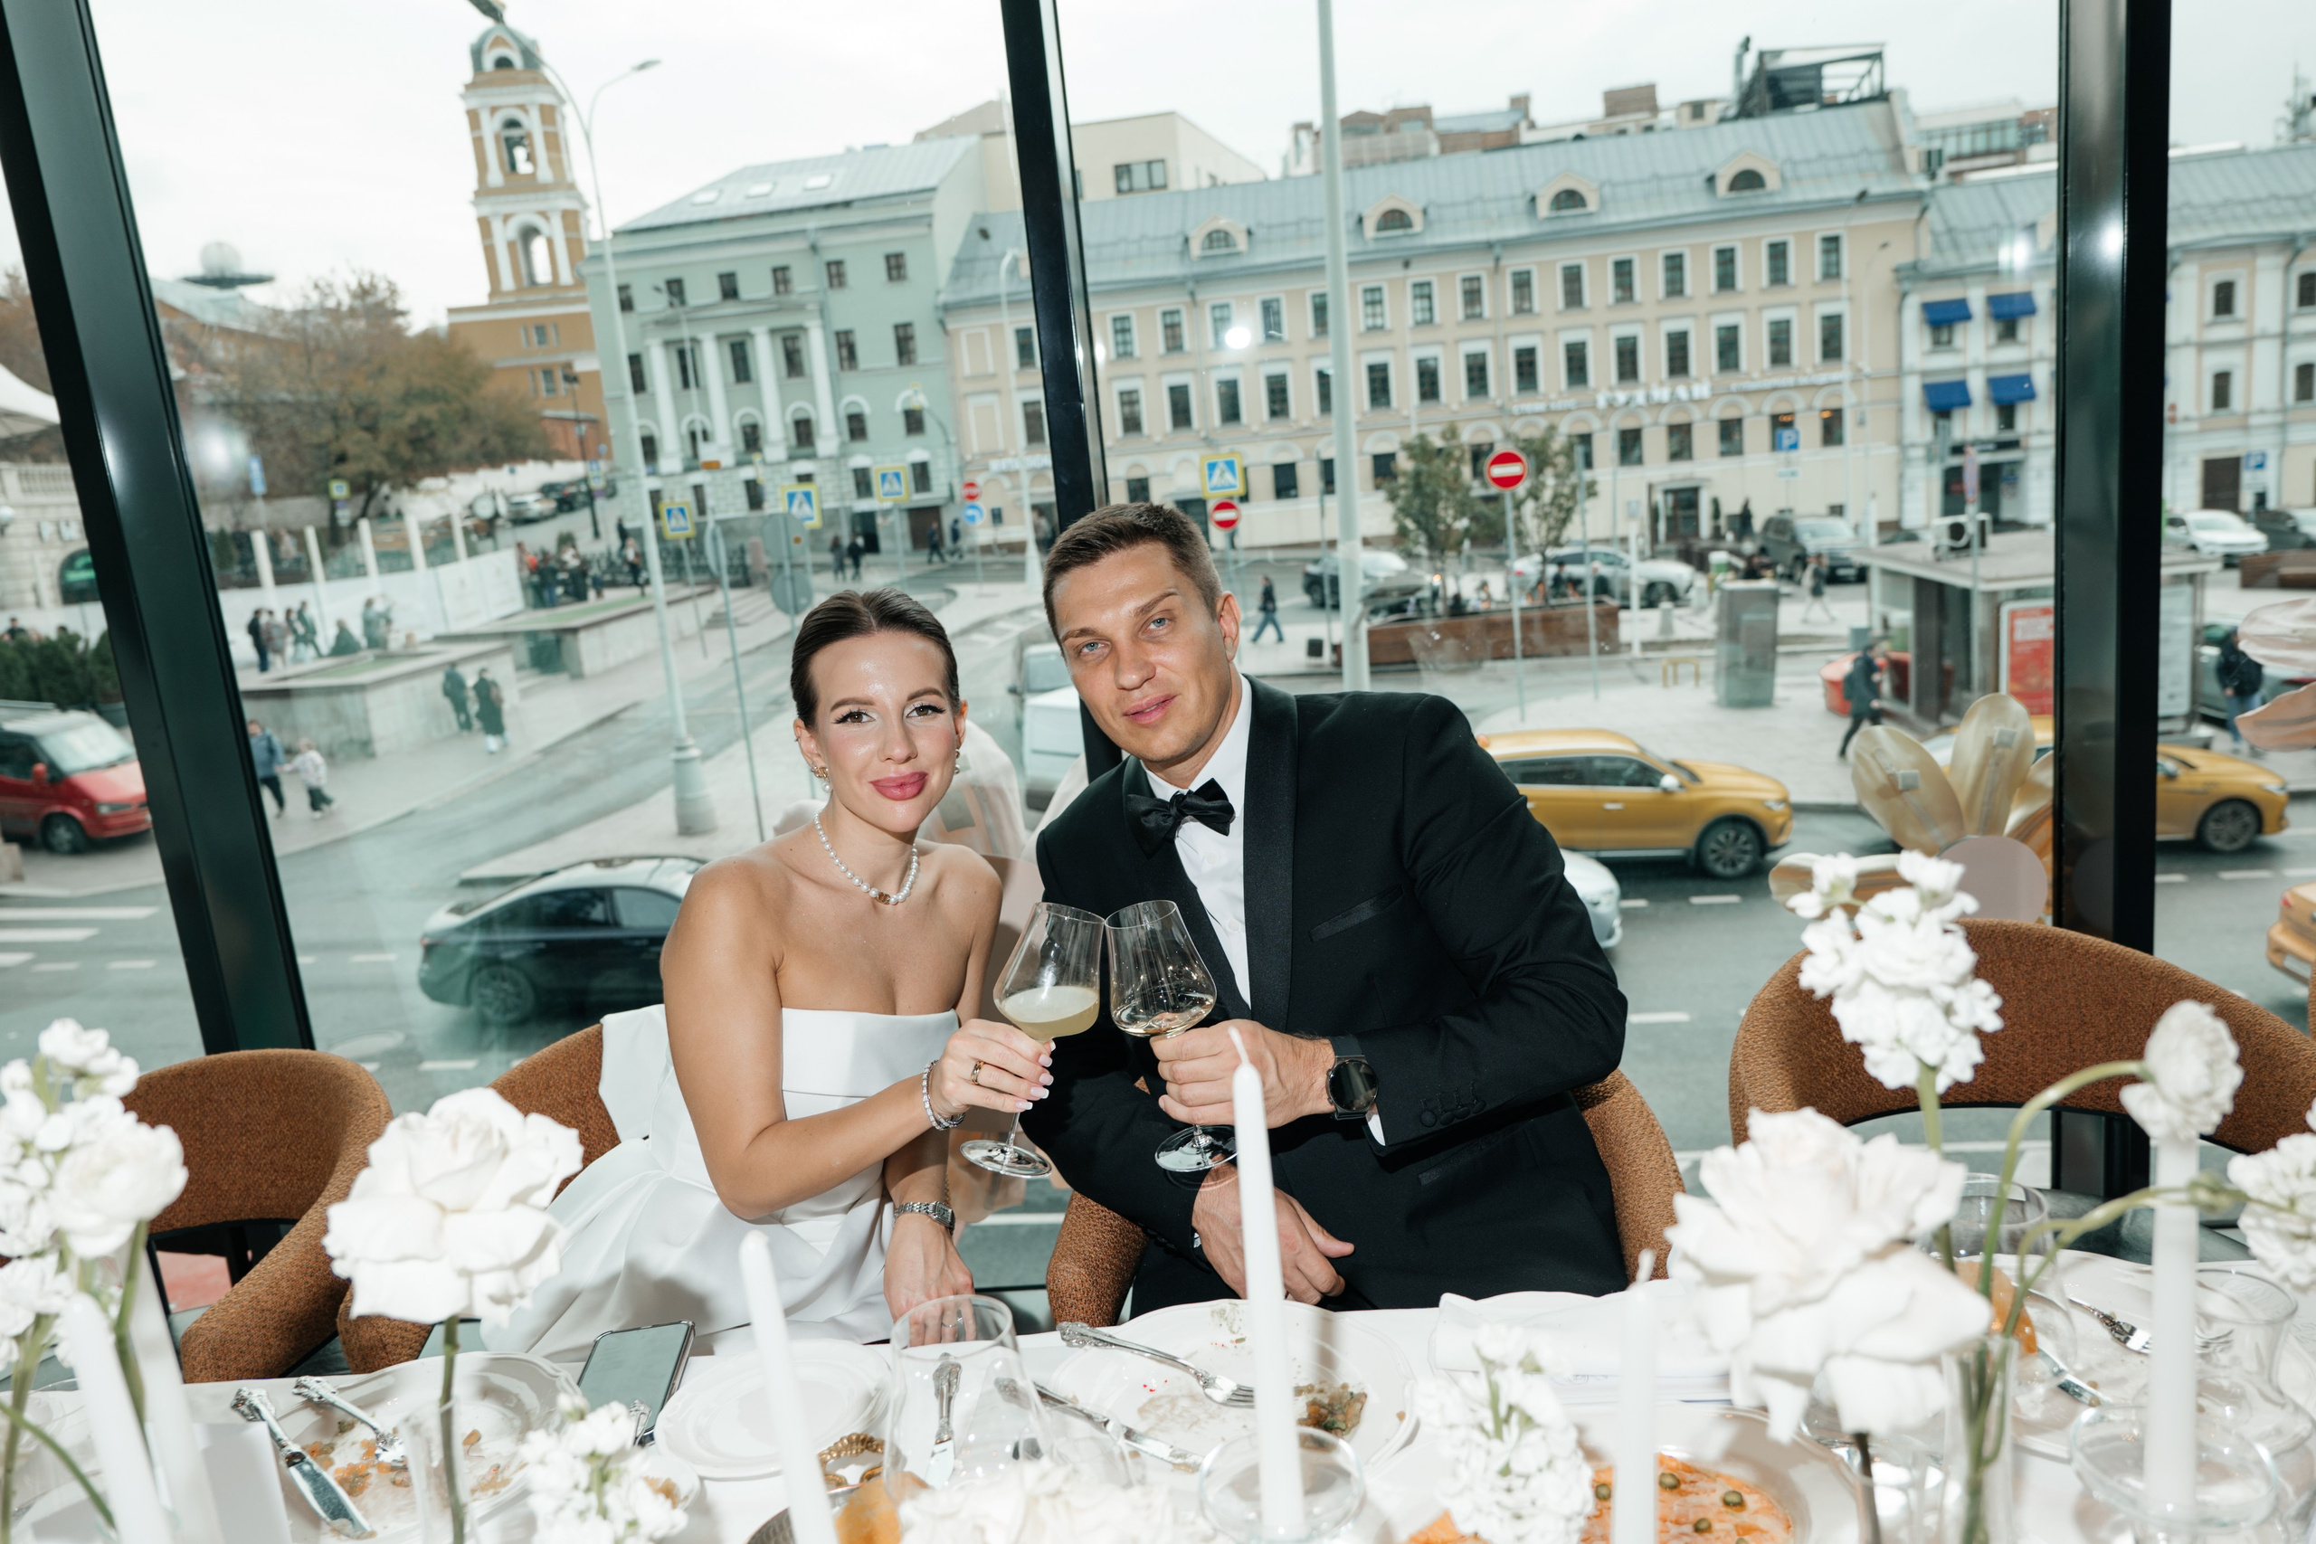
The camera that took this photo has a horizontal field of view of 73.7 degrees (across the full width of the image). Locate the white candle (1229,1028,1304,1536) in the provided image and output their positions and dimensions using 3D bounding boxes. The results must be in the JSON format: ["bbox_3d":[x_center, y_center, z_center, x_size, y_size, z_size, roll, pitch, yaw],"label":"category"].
[{"bbox_3d":[0.058,0.298,0.889,0.025,0.320,0.025,-6,11,0],"label":"white candle"}]

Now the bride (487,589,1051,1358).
[{"bbox_3d":[-0.304,0.518,1.339,0.620,1.290,0.740,-9,12,-18],"label":"bride"}]

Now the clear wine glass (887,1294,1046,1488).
[{"bbox_3d":[-0.094,0.391,0.810,0.088,0.217,0.088,-6,11,0],"label":"clear wine glass"}]

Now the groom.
[{"bbox_3d":[0.176,0.440,1.354,0.600,1.360,0.760,-2,12,18],"label":"groom"}]

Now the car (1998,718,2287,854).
[{"bbox_3d":[11.070,0.130,19.050,4.750,1.460,1.850,-4,11,10],"label":"car"}]

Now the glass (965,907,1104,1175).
[{"bbox_3d":[-0.097,0.215,1.255,0.088,0.215,0.088,14,6,-4],"label":"glass"}]

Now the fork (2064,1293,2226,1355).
[{"bbox_3d":[0.618,0.360,1.045,0.180,0.022,0.026,4,15,41],"label":"fork"}]

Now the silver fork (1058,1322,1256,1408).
[{"bbox_3d":[0.004,0.420,1.088,0.193,0.022,0.026,3,14,37],"label":"silver fork"}]

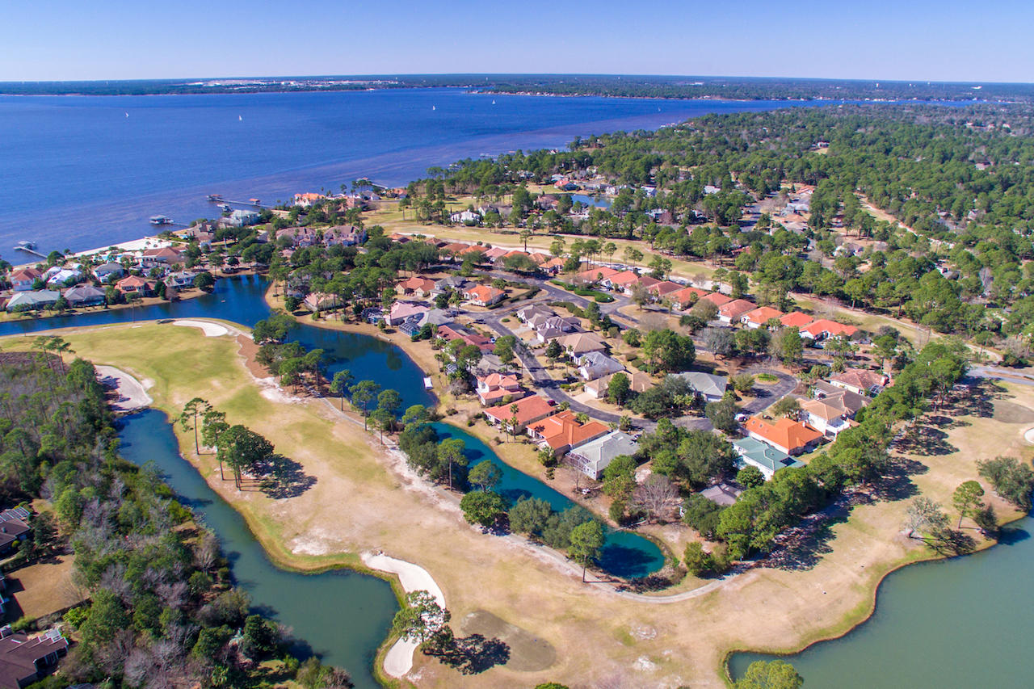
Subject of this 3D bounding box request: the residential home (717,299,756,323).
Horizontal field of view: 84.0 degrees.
[{"bbox_3d":[105.340,-17.390,278.490,23.400,5.800,10.900,-20,32,-35],"label":"residential home"}]

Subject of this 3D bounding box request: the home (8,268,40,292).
[{"bbox_3d":[-271.850,-36.200,319.730,12.340,8.950,11.830,-5,26,-10],"label":"home"}]

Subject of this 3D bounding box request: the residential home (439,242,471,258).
[{"bbox_3d":[-42.260,-61.180,369.240,12.500,6.000,23.800,13,28,24],"label":"residential home"}]

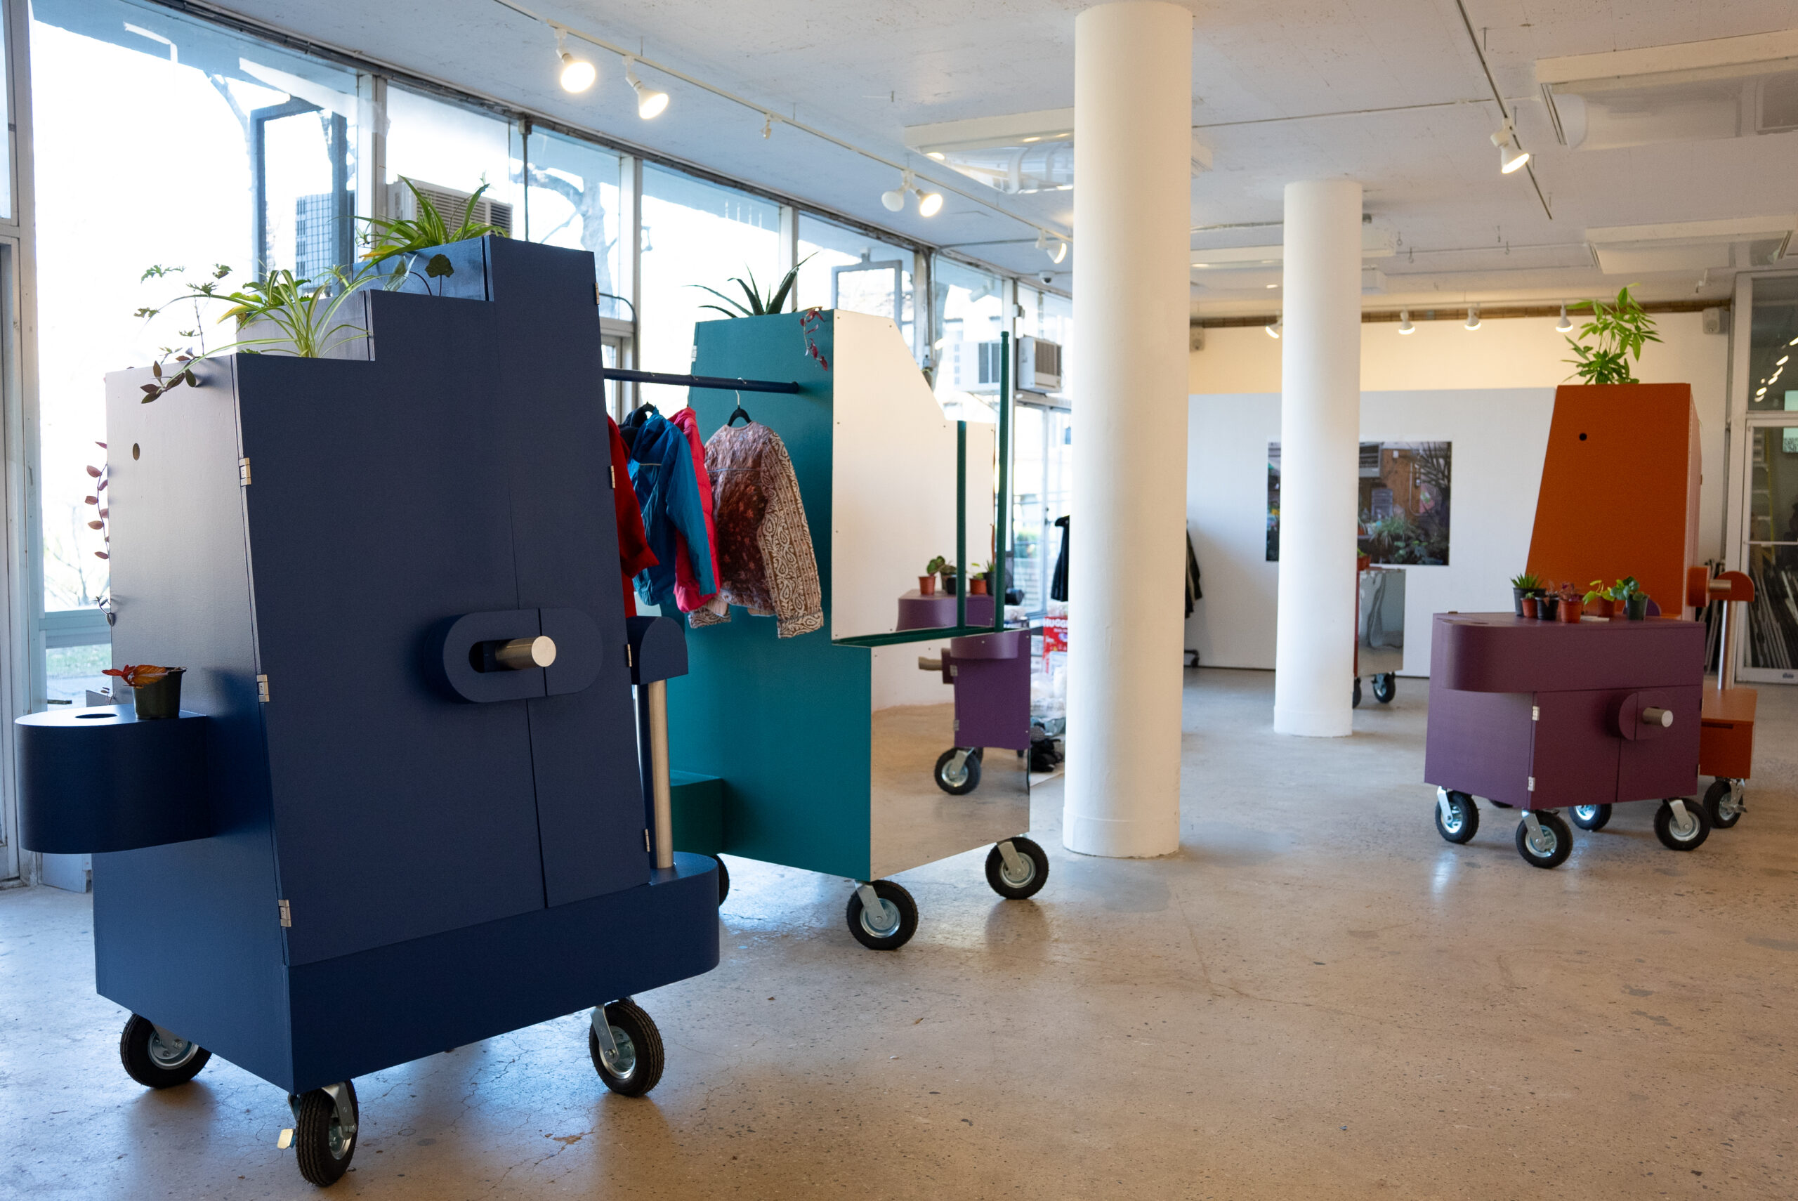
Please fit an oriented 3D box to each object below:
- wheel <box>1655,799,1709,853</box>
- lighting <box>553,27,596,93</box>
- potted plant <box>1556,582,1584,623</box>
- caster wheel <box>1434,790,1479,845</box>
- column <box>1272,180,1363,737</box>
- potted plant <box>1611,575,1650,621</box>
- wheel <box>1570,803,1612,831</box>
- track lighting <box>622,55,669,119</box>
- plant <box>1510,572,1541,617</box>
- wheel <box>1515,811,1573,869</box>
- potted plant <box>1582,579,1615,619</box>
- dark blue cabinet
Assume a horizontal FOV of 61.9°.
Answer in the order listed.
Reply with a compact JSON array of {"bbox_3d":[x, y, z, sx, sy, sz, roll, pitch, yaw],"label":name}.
[{"bbox_3d":[3.156,0.893,6.026,0.215,0.222,0.085,1,4,12],"label":"wheel"},{"bbox_3d":[-1.168,-1.948,5.408,0.125,0.225,0.175,-2,5,-28],"label":"lighting"},{"bbox_3d":[2.564,0.008,5.732,0.107,0.155,0.105,2,5,24],"label":"potted plant"},{"bbox_3d":[2.289,0.880,6.128,0.085,0.222,0.215,-1,4,-23],"label":"caster wheel"},{"bbox_3d":[2.538,-0.828,9.019,0.460,3.270,0.460,2,4,27],"label":"column"},{"bbox_3d":[2.862,-0.011,5.868,0.152,0.177,0.140,2,5,24],"label":"potted plant"},{"bbox_3d":[2.953,0.869,6.384,0.085,0.222,0.215,-1,4,-21],"label":"wheel"},{"bbox_3d":[-1.047,-2.101,6.078,0.190,0.235,0.130,4,5,43],"label":"track lighting"},{"bbox_3d":[2.582,-0.026,6.136,0.138,0.180,0.138,2,4,27],"label":"plant"},{"bbox_3d":[2.419,0.891,5.612,0.215,0.220,0.085,4,5,40],"label":"wheel"},{"bbox_3d":[2.874,-0.008,6.143,0.115,0.148,0.125,2,4,27],"label":"potted plant"},{"bbox_3d":[-1.198,0.168,3.405,0.966,1.960,1.414,4,6,42],"label":"dark blue cabinet"}]

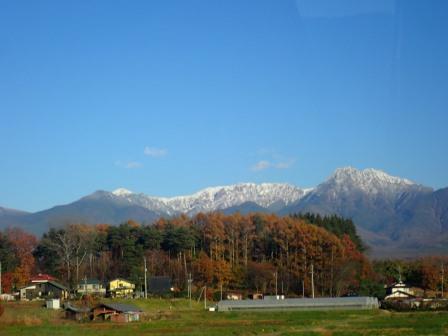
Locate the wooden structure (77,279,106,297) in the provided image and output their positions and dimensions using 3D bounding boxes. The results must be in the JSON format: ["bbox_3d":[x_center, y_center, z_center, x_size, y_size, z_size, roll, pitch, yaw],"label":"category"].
[{"bbox_3d":[-37.880,34.160,370.000,8.200,5.100,6.500,0,-5,-3],"label":"wooden structure"}]

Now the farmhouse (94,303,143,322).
[{"bbox_3d":[-21.640,29.470,263.000,7.300,4.000,7.600,-4,-6,35],"label":"farmhouse"}]

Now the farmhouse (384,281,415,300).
[{"bbox_3d":[47.190,33.530,350.000,8.000,6.000,8.000,-1,-5,3],"label":"farmhouse"}]

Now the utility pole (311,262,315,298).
[{"bbox_3d":[24.010,30.830,350.000,0.500,10.500,0.400,0,-5,0],"label":"utility pole"}]

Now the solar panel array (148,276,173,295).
[{"bbox_3d":[-18.890,35.014,385.000,6.600,5.400,5.500,-1,-7,-3],"label":"solar panel array"}]

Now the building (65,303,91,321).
[{"bbox_3d":[-30.130,29.720,268.000,4.200,3.600,4.200,-4,-6,33],"label":"building"}]

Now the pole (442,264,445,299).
[{"bbox_3d":[62.670,32.450,370.000,0.500,10.000,0.400,0,-5,0],"label":"pole"}]

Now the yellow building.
[{"bbox_3d":[-28.770,34.130,365.000,6.800,5.800,8.000,-1,-5,6],"label":"yellow building"}]

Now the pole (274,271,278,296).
[{"bbox_3d":[16.320,36.160,400.000,0.500,9.000,0.400,0,-5,0],"label":"pole"}]

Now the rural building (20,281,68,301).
[{"bbox_3d":[-44.950,30.640,325.000,10.000,5.600,8.500,-2,-6,18],"label":"rural building"}]

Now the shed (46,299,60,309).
[{"bbox_3d":[-38.210,30.430,290.000,2.300,2.300,2.200,3,-6,-33],"label":"shed"}]

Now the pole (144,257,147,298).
[{"bbox_3d":[-19.610,27.700,325.000,0.500,10.400,0.400,0,-5,0],"label":"pole"}]

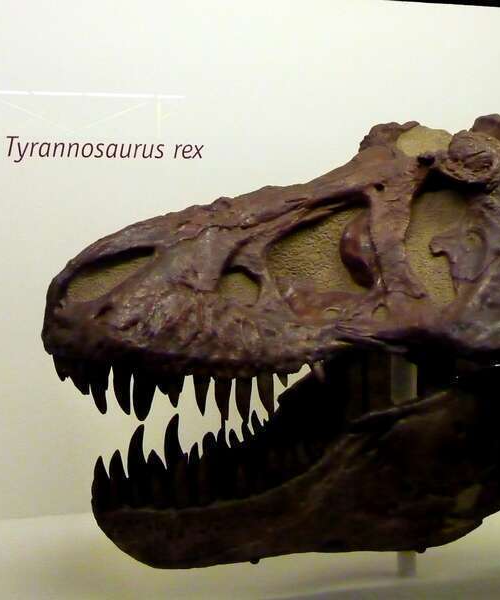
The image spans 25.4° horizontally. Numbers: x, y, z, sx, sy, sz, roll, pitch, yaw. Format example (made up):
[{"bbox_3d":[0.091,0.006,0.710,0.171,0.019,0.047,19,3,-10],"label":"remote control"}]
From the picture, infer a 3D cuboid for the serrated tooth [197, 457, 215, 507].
[{"bbox_3d":[-0.098,0.401,2.450,0.038,0.108,0.032,0,5,-5],"label":"serrated tooth"}]

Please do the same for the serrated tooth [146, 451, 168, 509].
[{"bbox_3d":[-0.204,0.396,2.450,0.047,0.126,0.040,0,5,-5],"label":"serrated tooth"}]

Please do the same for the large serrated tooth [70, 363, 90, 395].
[{"bbox_3d":[-0.381,0.176,2.490,0.043,0.070,0.037,-6,5,23],"label":"large serrated tooth"}]

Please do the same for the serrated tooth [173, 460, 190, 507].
[{"bbox_3d":[-0.151,0.405,2.450,0.038,0.108,0.032,0,5,-5],"label":"serrated tooth"}]

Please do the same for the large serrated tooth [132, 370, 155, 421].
[{"bbox_3d":[-0.234,0.210,2.440,0.046,0.108,0.040,0,5,-5],"label":"large serrated tooth"}]

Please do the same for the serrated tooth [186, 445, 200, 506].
[{"bbox_3d":[-0.126,0.391,2.470,0.030,0.135,0.030,0,5,-5],"label":"serrated tooth"}]

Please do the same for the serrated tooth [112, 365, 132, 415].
[{"bbox_3d":[-0.282,0.198,2.450,0.042,0.108,0.036,-6,5,-5],"label":"serrated tooth"}]

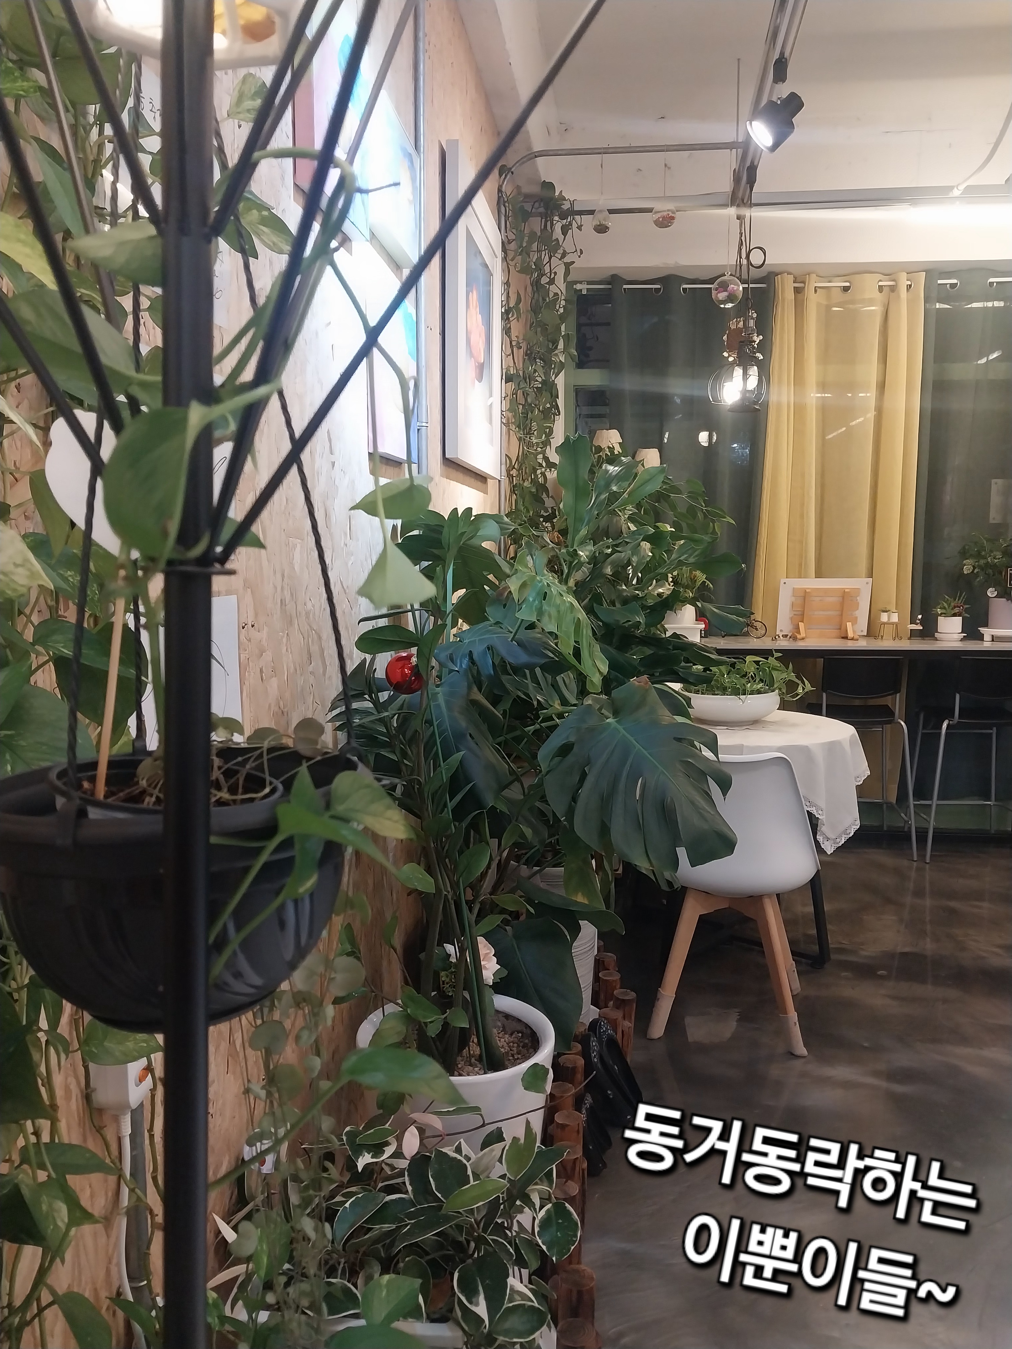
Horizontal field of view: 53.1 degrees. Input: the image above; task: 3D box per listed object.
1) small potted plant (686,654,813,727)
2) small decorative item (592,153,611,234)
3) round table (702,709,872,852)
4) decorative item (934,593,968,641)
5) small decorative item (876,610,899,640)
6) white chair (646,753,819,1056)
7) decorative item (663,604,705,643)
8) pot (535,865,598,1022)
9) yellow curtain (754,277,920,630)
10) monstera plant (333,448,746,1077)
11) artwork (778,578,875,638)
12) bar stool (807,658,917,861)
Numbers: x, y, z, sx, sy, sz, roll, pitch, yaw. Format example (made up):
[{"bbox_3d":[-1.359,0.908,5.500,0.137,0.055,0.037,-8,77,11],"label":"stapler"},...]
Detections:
[{"bbox_3d":[0.902,0.045,3.779,0.460,0.250,0.380,1,6,7],"label":"small potted plant"},{"bbox_3d":[0.324,-1.631,3.439,0.066,0.259,0.066,1,6,5],"label":"small decorative item"},{"bbox_3d":[0.808,0.552,3.745,0.920,0.750,0.920,1,6,7],"label":"round table"},{"bbox_3d":[2.100,-0.271,4.800,0.158,0.222,0.150,1,6,5],"label":"decorative item"},{"bbox_3d":[1.838,-0.241,4.854,0.115,0.150,0.075,1,6,5],"label":"small decorative item"},{"bbox_3d":[0.673,0.603,2.971,0.460,0.820,0.510,2,7,13],"label":"white chair"},{"bbox_3d":[0.830,-0.246,4.782,0.210,0.183,0.180,1,6,5],"label":"decorative item"},{"bbox_3d":[0.128,0.777,2.946,0.310,0.535,0.310,0,6,0],"label":"pot"},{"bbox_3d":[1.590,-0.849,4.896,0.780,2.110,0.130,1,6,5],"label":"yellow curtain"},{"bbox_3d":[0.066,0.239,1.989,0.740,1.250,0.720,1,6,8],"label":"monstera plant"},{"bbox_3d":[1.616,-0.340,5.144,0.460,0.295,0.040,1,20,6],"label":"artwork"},{"bbox_3d":[1.655,0.364,4.770,0.460,0.900,0.490,1,6,7],"label":"bar stool"}]

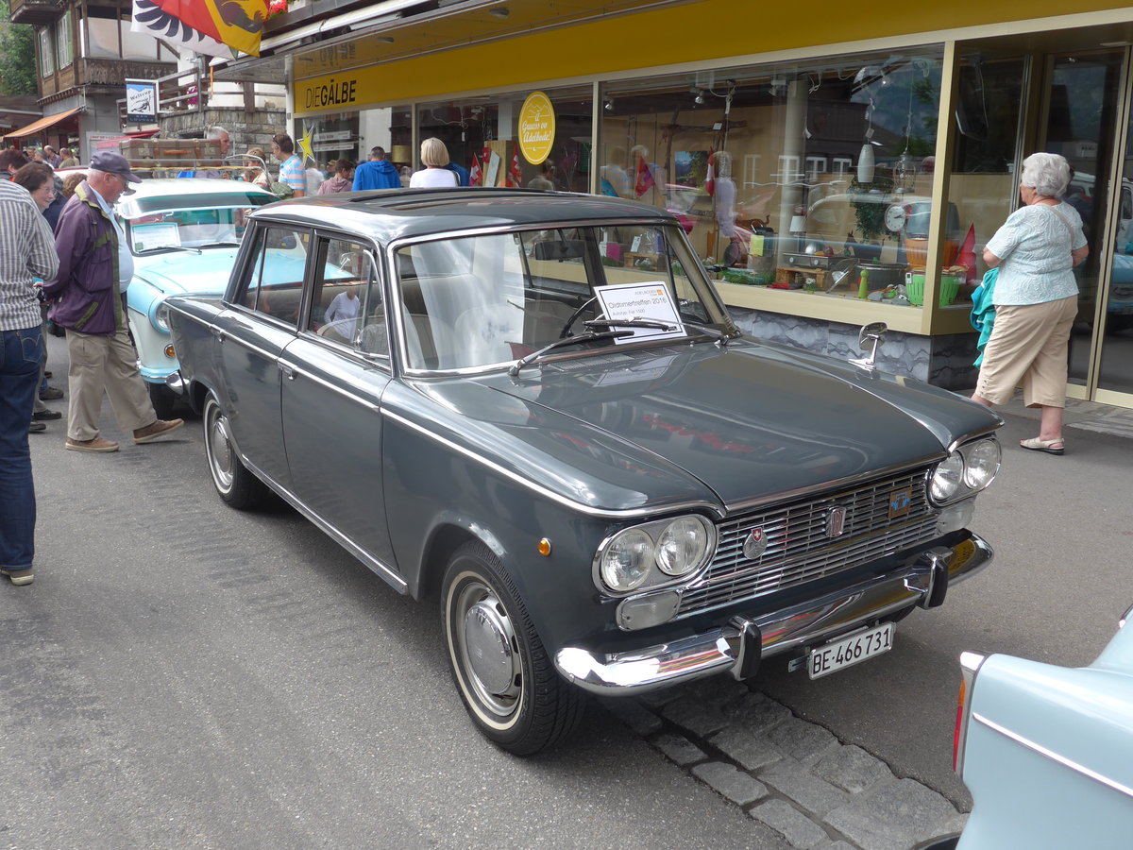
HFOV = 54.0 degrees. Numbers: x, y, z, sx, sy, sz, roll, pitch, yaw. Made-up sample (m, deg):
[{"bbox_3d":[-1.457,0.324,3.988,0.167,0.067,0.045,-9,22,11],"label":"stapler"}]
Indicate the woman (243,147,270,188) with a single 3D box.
[{"bbox_3d":[-3.070,-1.951,11.186,0.340,1.620,0.480,-12,18,-43],"label":"woman"}]

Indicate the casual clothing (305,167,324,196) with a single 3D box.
[{"bbox_3d":[-2.746,-2.444,12.081,0.460,0.700,0.280,-1,13,-6],"label":"casual clothing"}]

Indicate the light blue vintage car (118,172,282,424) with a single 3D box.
[{"bbox_3d":[-2.583,-1.040,7.882,1.490,1.460,3.360,-9,17,-32],"label":"light blue vintage car"}]

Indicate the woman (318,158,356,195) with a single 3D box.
[{"bbox_3d":[-2.380,-1.988,11.682,0.460,1.580,0.320,6,15,23],"label":"woman"}]

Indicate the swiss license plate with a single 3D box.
[{"bbox_3d":[0.727,0.571,2.822,0.300,0.080,0.012,-10,17,-32],"label":"swiss license plate"}]

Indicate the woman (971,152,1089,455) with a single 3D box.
[{"bbox_3d":[2.441,-0.637,5.850,0.500,1.560,0.540,12,17,40],"label":"woman"}]

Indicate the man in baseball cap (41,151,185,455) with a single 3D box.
[{"bbox_3d":[-2.449,-0.663,6.010,0.730,1.640,0.520,2,13,8],"label":"man in baseball cap"}]

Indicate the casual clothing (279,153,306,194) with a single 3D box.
[{"bbox_3d":[-2.450,-2.089,10.083,0.300,0.720,0.460,-3,14,-14],"label":"casual clothing"}]

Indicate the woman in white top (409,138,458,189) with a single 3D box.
[{"bbox_3d":[-1.069,-1.515,9.190,0.460,1.650,0.320,2,13,7],"label":"woman in white top"}]

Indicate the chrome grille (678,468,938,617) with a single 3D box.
[{"bbox_3d":[0.654,0.263,2.849,0.930,0.240,0.075,-10,17,-32],"label":"chrome grille"}]

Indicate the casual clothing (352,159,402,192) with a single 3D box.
[{"bbox_3d":[-1.985,-2.420,11.683,0.540,0.720,0.320,1,13,3],"label":"casual clothing"}]

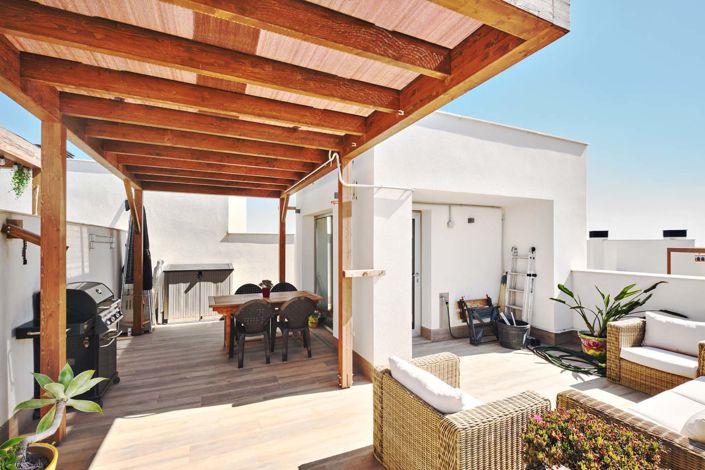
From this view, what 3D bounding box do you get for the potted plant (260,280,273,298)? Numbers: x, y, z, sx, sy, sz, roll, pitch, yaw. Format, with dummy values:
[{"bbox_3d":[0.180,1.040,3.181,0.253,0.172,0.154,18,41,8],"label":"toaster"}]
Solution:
[{"bbox_3d":[-1.297,0.800,4.394,0.200,0.280,0.200,0,-1,-26],"label":"potted plant"}]

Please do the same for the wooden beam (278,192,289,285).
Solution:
[{"bbox_3d":[-1.469,0.475,6.137,0.120,2.495,0.120,0,-1,-26],"label":"wooden beam"}]

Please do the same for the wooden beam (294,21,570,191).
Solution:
[{"bbox_3d":[-0.296,-0.984,3.823,0.120,0.250,5.580,0,-2,-26],"label":"wooden beam"}]

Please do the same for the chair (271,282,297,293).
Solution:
[{"bbox_3d":[-1.116,1.316,5.090,0.590,0.870,0.580,0,-1,-24],"label":"chair"}]

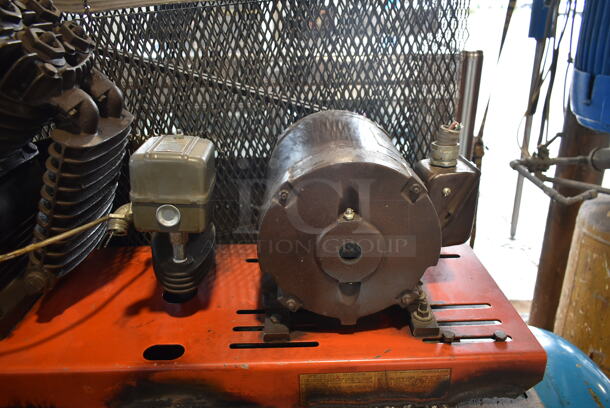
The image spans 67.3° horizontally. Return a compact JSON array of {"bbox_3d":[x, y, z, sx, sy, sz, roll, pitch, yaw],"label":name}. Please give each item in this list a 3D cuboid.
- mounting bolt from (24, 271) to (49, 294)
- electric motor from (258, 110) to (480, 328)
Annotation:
[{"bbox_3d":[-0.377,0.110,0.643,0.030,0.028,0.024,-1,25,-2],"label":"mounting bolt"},{"bbox_3d":[0.084,0.002,0.685,0.305,0.254,0.262,-1,24,-1],"label":"electric motor"}]

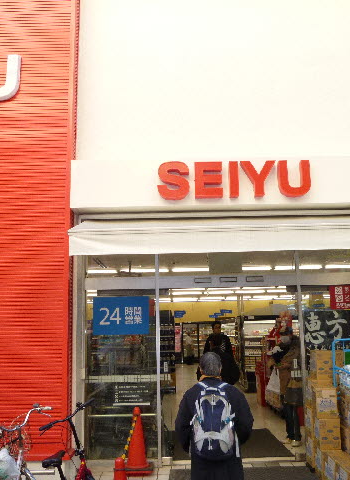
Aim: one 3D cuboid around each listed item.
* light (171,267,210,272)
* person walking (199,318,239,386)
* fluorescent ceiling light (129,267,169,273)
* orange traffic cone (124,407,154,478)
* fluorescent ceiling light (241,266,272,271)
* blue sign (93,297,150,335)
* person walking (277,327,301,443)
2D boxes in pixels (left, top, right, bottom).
[{"bbox_3d":[0.526,0.733,11.300,1.220,0.100,0.160,-1,-11,-2],"label":"light"},{"bbox_3d":[0.793,2.323,8.030,0.650,1.790,0.450,-1,-11,-2],"label":"person walking"},{"bbox_3d":[-0.731,0.760,11.257,1.220,0.100,0.160,-1,-11,-2],"label":"fluorescent ceiling light"},{"bbox_3d":[-0.429,2.380,5.541,0.350,0.720,0.350,-1,-11,-2],"label":"orange traffic cone"},{"bbox_3d":[1.804,0.707,11.344,1.220,0.100,0.160,-1,-11,-2],"label":"fluorescent ceiling light"},{"bbox_3d":[-0.723,1.030,6.250,0.752,0.518,0.030,-1,-11,-2],"label":"blue sign"},{"bbox_3d":[1.595,2.045,6.510,0.480,1.590,0.480,6,-13,-32],"label":"person walking"}]

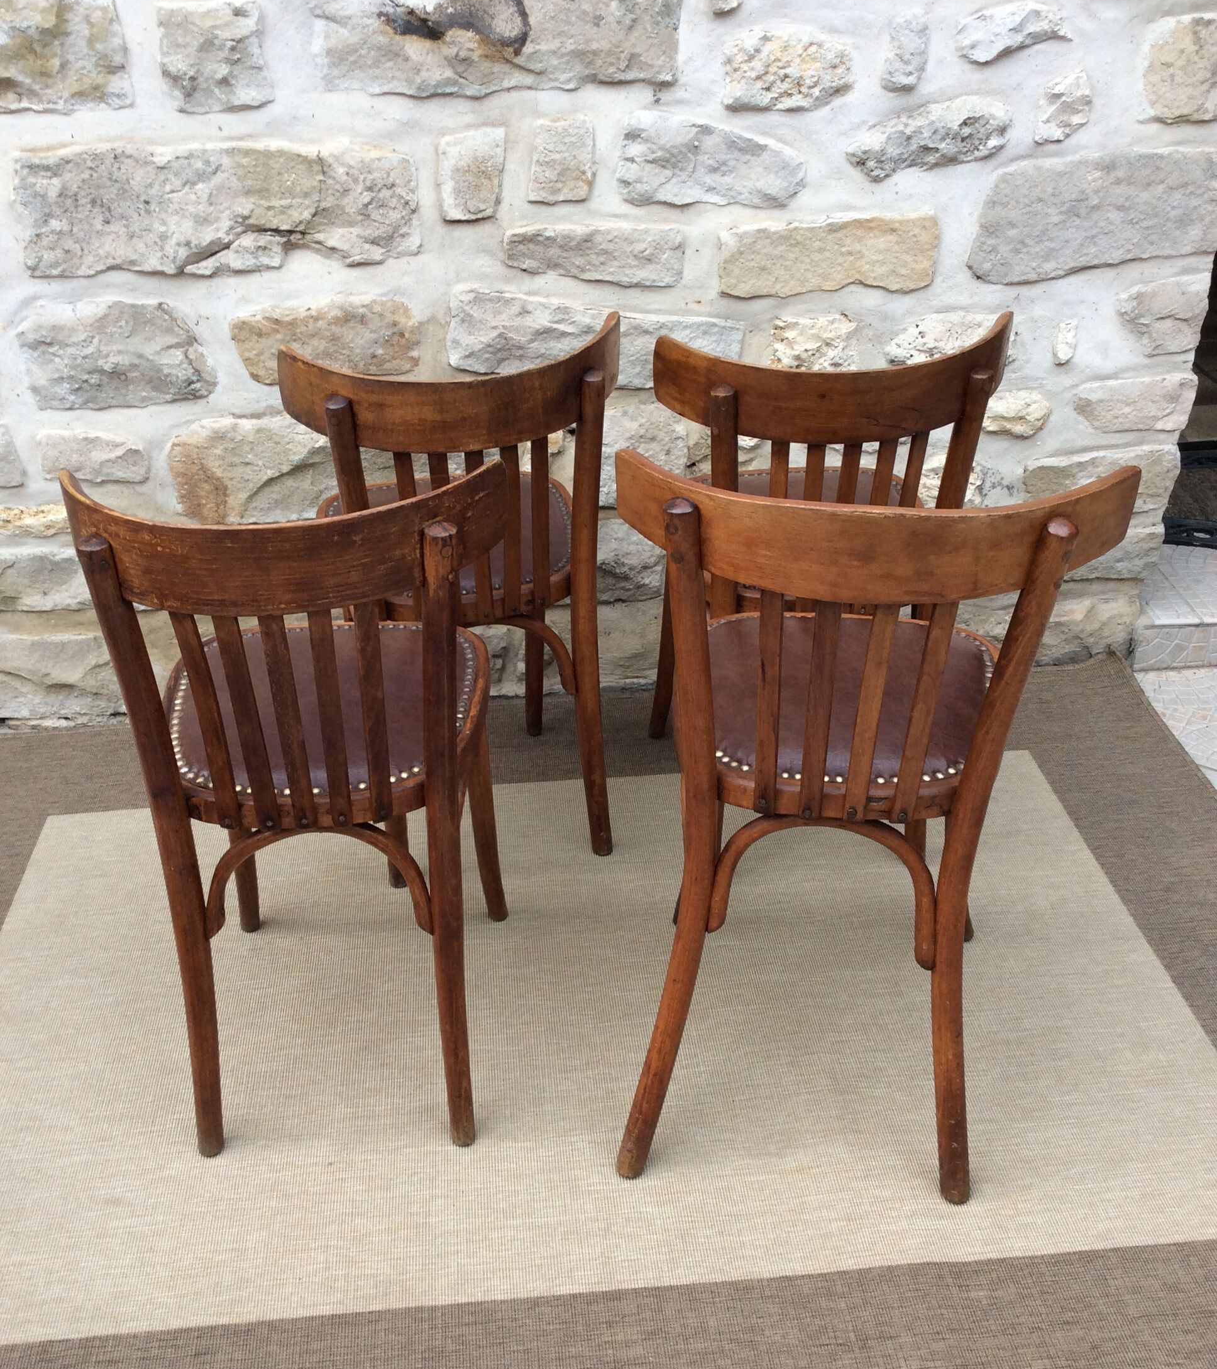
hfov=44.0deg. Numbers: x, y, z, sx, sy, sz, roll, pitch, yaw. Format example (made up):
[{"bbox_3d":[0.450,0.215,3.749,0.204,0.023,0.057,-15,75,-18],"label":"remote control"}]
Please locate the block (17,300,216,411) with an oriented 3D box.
[{"bbox_3d":[-0.770,-0.529,2.373,0.300,0.176,0.110,-4,29,-5],"label":"block"}]

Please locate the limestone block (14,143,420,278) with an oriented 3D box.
[{"bbox_3d":[-0.633,-0.784,2.462,0.633,0.202,0.119,-3,27,-5],"label":"limestone block"}]

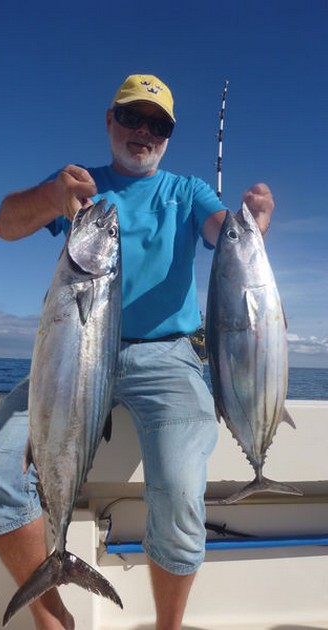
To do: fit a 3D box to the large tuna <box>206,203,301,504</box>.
[{"bbox_3d":[0.205,0.088,1.170,0.200,0.670,0.120,-3,-4,15],"label":"large tuna"}]

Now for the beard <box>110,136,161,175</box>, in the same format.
[{"bbox_3d":[-0.073,-0.424,1.370,0.145,0.105,0.110,8,11,-13],"label":"beard"}]

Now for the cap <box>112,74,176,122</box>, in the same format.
[{"bbox_3d":[-0.056,-0.600,1.395,0.175,0.135,0.250,8,11,-13],"label":"cap"}]

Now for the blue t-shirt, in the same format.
[{"bbox_3d":[-0.077,-0.168,1.410,0.480,0.500,0.280,2,-6,-1],"label":"blue t-shirt"}]

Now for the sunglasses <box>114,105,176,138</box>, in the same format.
[{"bbox_3d":[-0.057,-0.517,1.360,0.160,0.055,0.130,8,11,-13],"label":"sunglasses"}]

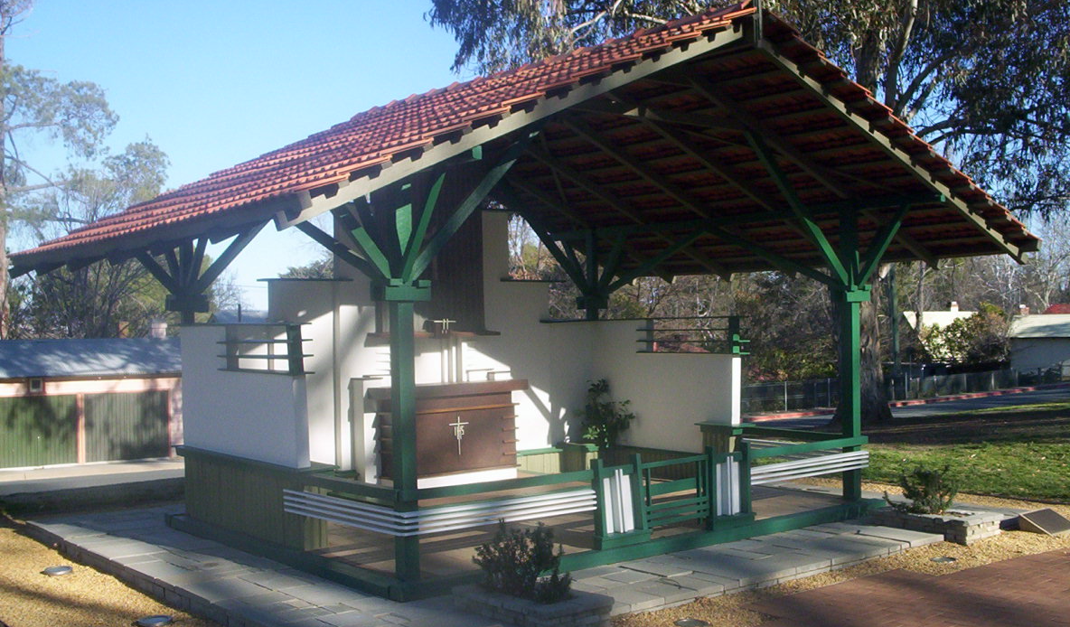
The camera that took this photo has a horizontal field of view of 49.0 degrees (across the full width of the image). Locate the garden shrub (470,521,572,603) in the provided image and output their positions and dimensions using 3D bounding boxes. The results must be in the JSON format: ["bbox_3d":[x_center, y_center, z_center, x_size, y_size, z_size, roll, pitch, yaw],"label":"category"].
[{"bbox_3d":[-0.104,1.656,7.822,0.560,0.450,0.680,0,-1,-39],"label":"garden shrub"}]

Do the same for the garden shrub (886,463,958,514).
[{"bbox_3d":[3.612,1.649,10.924,0.600,0.410,0.600,0,-1,-39],"label":"garden shrub"}]

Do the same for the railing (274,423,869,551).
[{"bbox_3d":[0.611,1.527,10.562,5.390,0.720,1.890,0,-1,-39],"label":"railing"}]

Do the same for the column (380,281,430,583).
[{"bbox_3d":[-0.934,0.826,8.303,0.340,2.115,0.260,0,-1,-39],"label":"column"}]

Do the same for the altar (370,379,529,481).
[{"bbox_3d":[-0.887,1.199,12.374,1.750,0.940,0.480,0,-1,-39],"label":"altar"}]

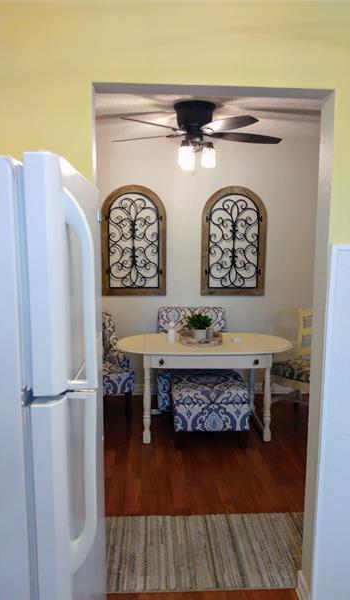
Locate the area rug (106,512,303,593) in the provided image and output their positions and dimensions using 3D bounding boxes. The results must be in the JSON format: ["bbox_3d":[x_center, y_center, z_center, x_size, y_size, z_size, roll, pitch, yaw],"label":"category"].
[{"bbox_3d":[0.176,1.286,1.810,1.400,0.012,0.475,0,6,-2],"label":"area rug"}]

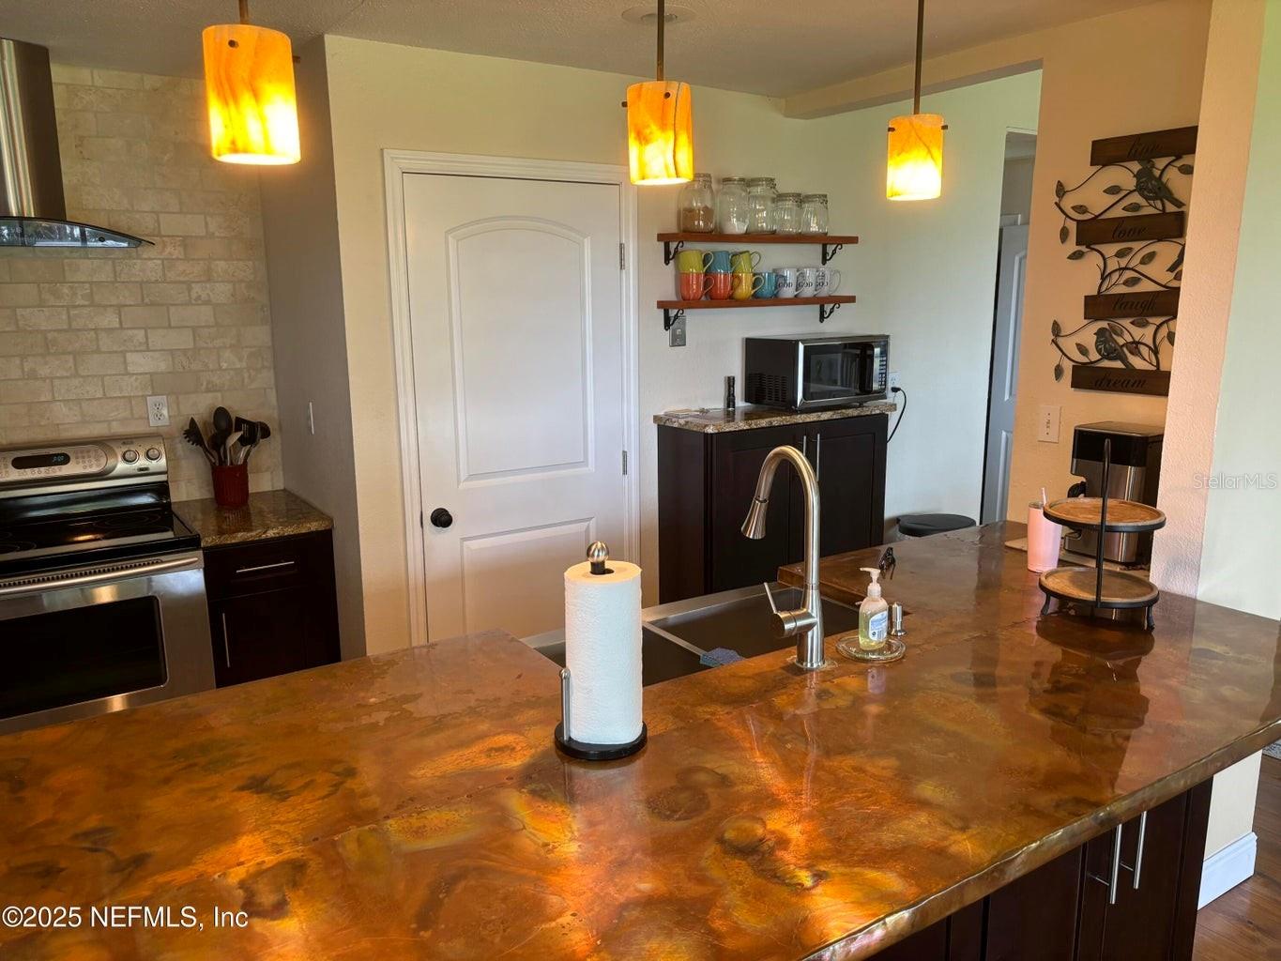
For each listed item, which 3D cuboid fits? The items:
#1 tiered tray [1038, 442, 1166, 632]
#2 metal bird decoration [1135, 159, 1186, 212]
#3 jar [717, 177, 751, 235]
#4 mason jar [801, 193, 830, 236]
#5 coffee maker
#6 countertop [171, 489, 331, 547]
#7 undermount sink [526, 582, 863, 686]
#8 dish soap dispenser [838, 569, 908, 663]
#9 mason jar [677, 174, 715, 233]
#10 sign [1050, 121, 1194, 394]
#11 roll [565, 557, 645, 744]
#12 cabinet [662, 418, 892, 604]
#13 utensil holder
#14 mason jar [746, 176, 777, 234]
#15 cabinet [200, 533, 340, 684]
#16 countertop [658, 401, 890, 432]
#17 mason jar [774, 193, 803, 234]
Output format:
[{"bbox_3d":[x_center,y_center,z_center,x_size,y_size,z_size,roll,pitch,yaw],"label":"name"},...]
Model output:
[{"bbox_3d":[1.075,0.112,2.235,0.262,0.420,0.262,-8,14,-32],"label":"tiered tray"},{"bbox_3d":[1.411,-0.809,2.618,0.040,0.135,0.150,-8,14,-33],"label":"metal bird decoration"},{"bbox_3d":[0.349,-1.030,3.626,0.120,0.208,0.120,0,12,0],"label":"jar"},{"bbox_3d":[0.699,-1.062,3.877,0.108,0.162,0.108,0,12,0],"label":"mason jar"},{"bbox_3d":[1.354,0.032,2.697,0.190,0.353,0.215,-8,14,-32],"label":"coffee maker"},{"bbox_3d":[-1.411,0.128,3.472,0.418,0.040,0.650,-8,14,-33],"label":"countertop"},{"bbox_3d":[0.162,0.485,2.286,0.870,0.240,0.485,-8,14,-33],"label":"undermount sink"},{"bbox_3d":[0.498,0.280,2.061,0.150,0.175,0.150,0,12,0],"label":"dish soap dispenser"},{"bbox_3d":[0.206,-1.014,3.543,0.136,0.208,0.136,0,12,0],"label":"mason jar"},{"bbox_3d":[1.373,-0.609,2.748,0.035,0.716,0.463,-8,14,-32],"label":"sign"},{"bbox_3d":[-0.062,0.292,1.651,0.131,0.283,0.131,0,12,0],"label":"roll"},{"bbox_3d":[0.547,0.328,3.956,0.936,1.172,0.317,-8,14,-33],"label":"cabinet"},{"bbox_3d":[-1.490,0.017,3.495,0.113,0.145,0.113,-8,14,-32],"label":"utensil holder"},{"bbox_3d":[0.464,-1.050,3.698,0.117,0.214,0.117,0,12,0],"label":"mason jar"},{"bbox_3d":[-1.378,0.577,3.498,0.408,0.875,0.610,-8,14,-32],"label":"cabinet"},{"bbox_3d":[0.552,-0.266,3.811,0.968,0.030,0.335,-8,14,-32],"label":"countertop"},{"bbox_3d":[0.583,-1.046,3.800,0.107,0.162,0.107,0,12,0],"label":"mason jar"}]

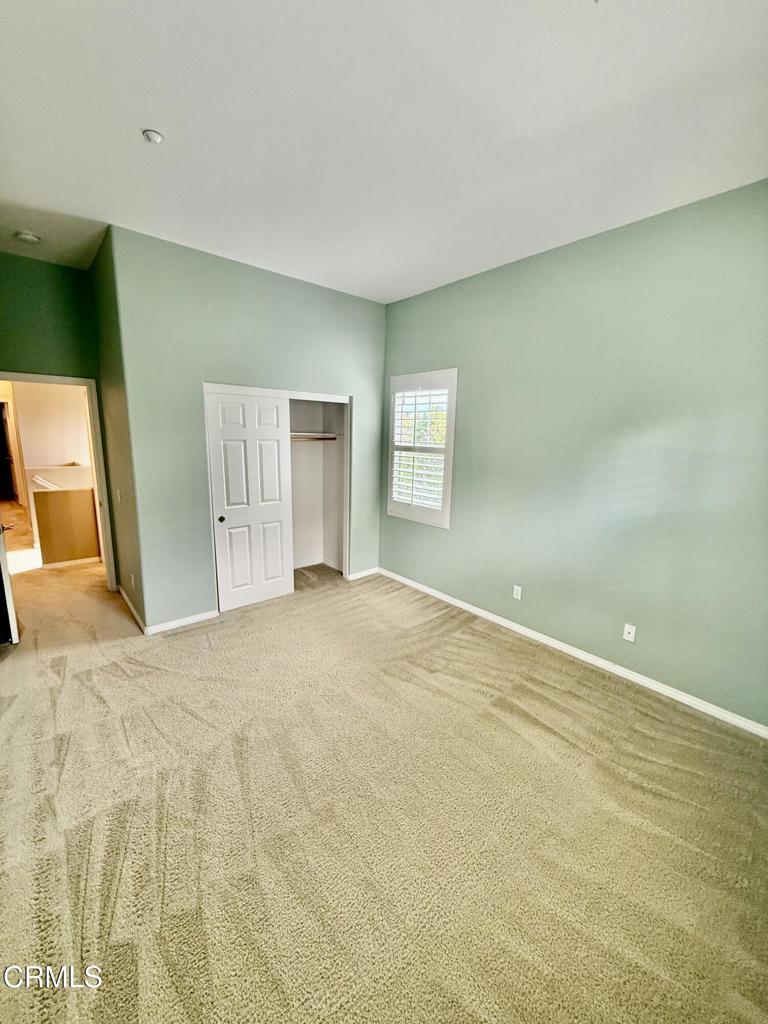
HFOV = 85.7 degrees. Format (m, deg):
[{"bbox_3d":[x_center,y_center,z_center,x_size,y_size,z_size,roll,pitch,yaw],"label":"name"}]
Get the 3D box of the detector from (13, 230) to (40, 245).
[{"bbox_3d":[-2.628,-2.018,3.054,0.148,0.045,0.148,-8,14,-40],"label":"detector"}]

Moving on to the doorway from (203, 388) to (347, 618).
[{"bbox_3d":[-0.973,-0.141,4.124,1.483,2.053,0.120,-8,14,-40],"label":"doorway"}]

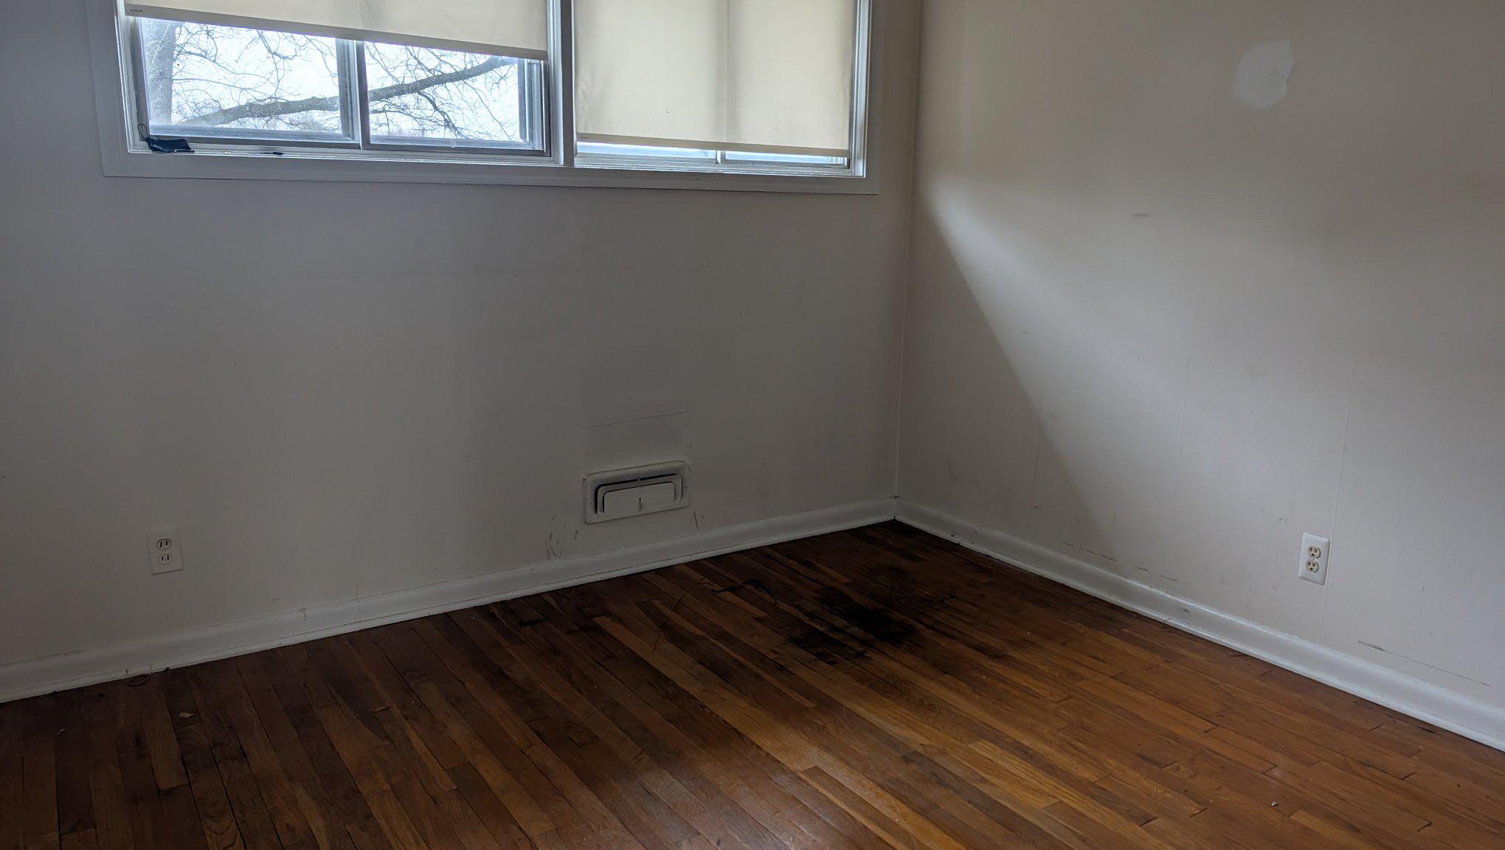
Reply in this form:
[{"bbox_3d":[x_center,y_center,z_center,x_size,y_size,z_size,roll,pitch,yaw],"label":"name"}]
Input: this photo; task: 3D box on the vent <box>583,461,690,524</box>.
[{"bbox_3d":[-0.371,0.218,3.401,0.392,0.163,0.030,-7,15,-34],"label":"vent"}]

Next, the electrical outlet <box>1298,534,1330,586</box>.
[{"bbox_3d":[1.478,0.353,2.749,0.010,0.117,0.070,-7,15,-34],"label":"electrical outlet"}]

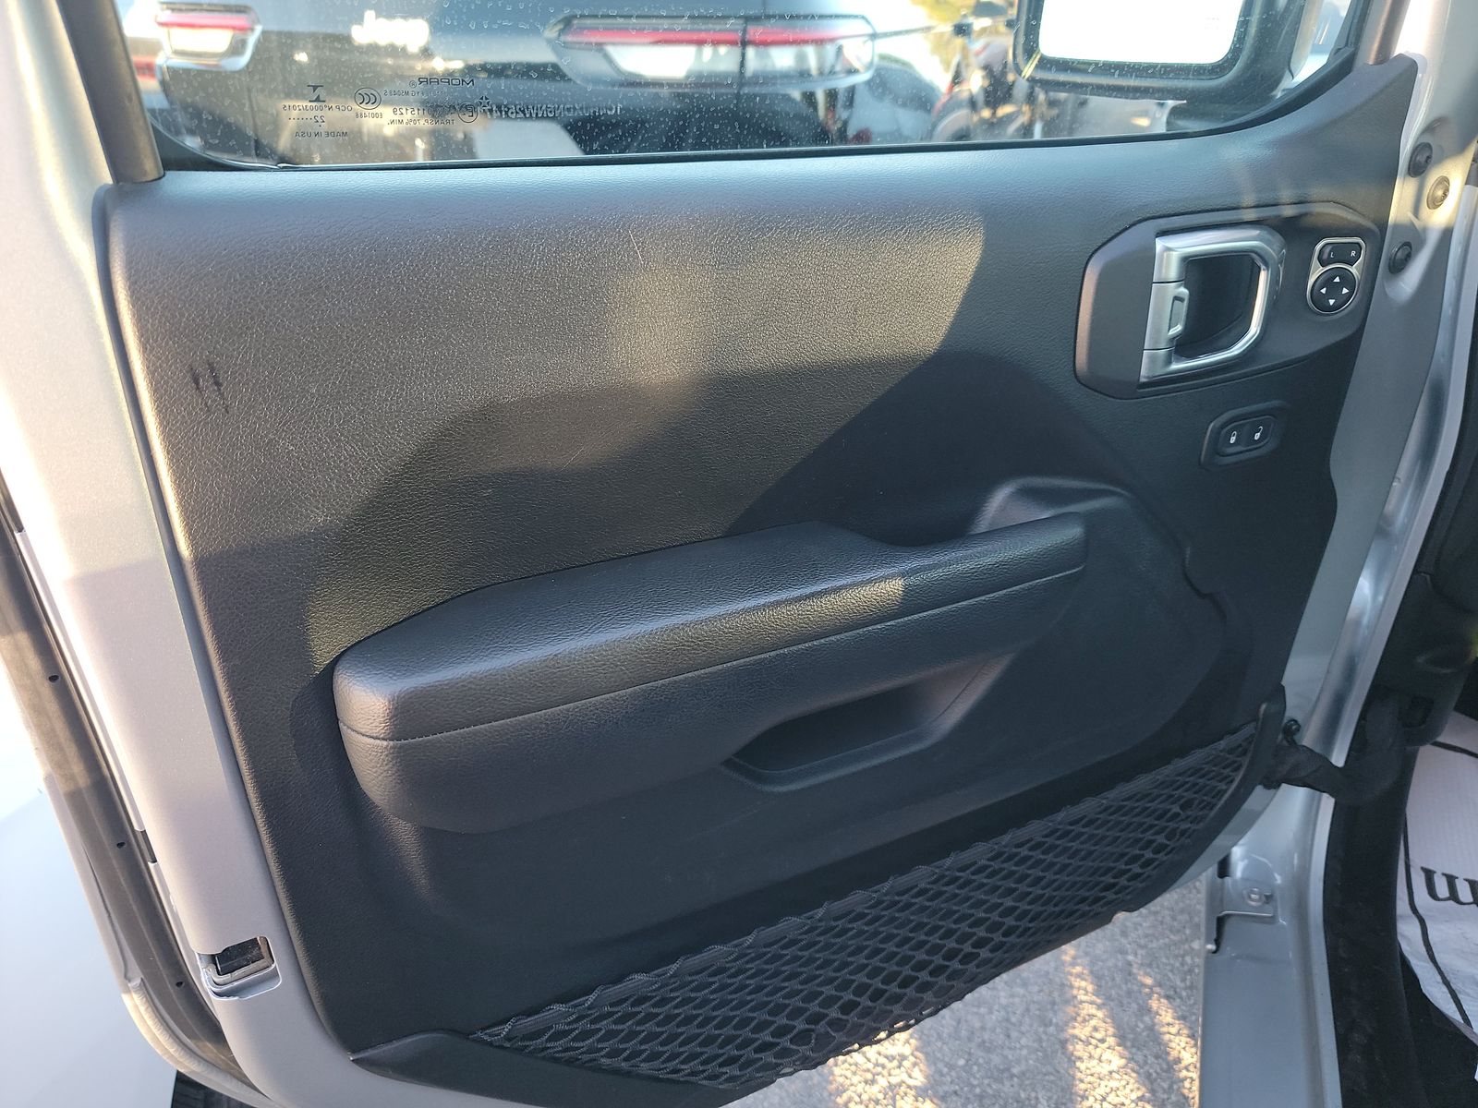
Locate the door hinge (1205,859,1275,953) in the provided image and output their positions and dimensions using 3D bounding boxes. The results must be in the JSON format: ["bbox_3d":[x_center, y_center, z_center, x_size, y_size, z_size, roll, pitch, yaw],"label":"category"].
[{"bbox_3d":[0.519,0.366,1.060,0.062,0.088,0.040,0,25,3],"label":"door hinge"}]

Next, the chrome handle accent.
[{"bbox_3d":[0.328,-0.173,0.708,0.102,0.100,0.030,-10,26,-19],"label":"chrome handle accent"}]

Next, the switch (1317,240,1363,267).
[{"bbox_3d":[0.439,-0.219,0.748,0.030,0.018,0.009,-6,25,-11],"label":"switch"}]

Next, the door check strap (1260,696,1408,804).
[{"bbox_3d":[0.588,0.194,1.010,0.140,0.090,0.065,13,29,27],"label":"door check strap"}]

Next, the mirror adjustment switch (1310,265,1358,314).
[{"bbox_3d":[0.437,-0.194,0.752,0.031,0.032,0.010,-6,25,-11],"label":"mirror adjustment switch"}]

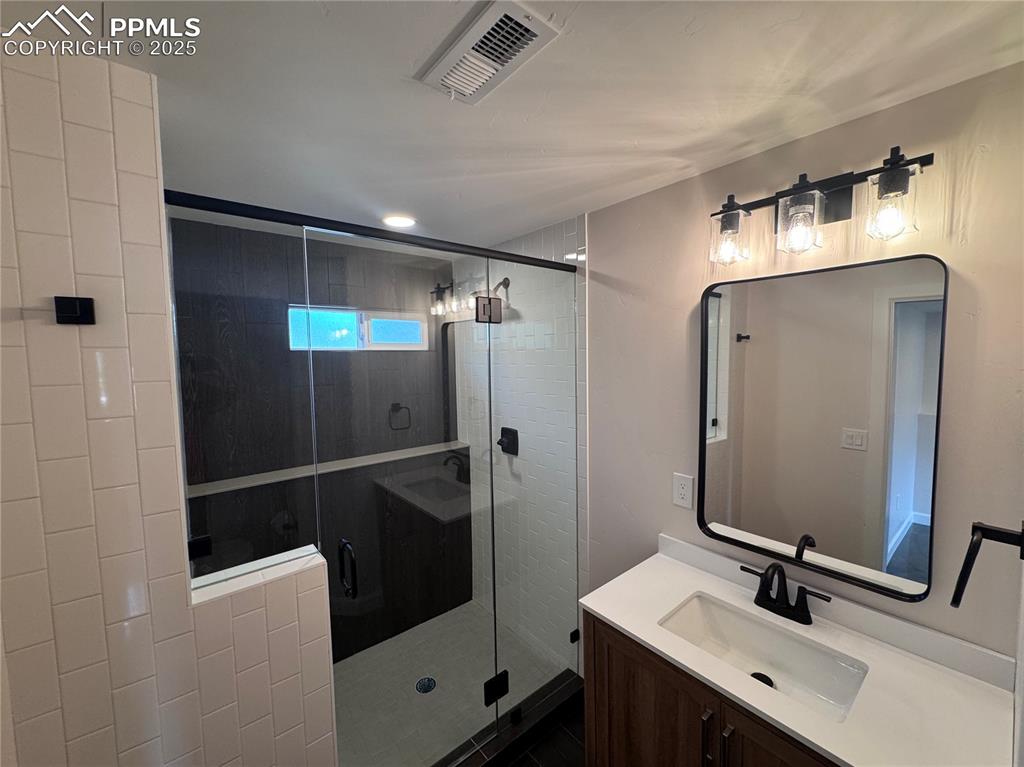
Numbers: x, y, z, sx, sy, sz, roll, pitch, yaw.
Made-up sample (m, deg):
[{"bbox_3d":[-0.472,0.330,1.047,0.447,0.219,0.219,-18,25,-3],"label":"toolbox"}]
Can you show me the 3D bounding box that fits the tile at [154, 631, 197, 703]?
[{"bbox_3d":[-0.812,0.687,1.005,0.075,0.152,0.009,-4,5,-39],"label":"tile"}]

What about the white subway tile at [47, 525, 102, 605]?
[{"bbox_3d":[-0.935,0.387,0.886,0.074,0.151,0.010,-4,5,-39],"label":"white subway tile"}]

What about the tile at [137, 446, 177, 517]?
[{"bbox_3d":[-0.825,0.228,0.971,0.066,0.152,0.010,-4,5,-38],"label":"tile"}]

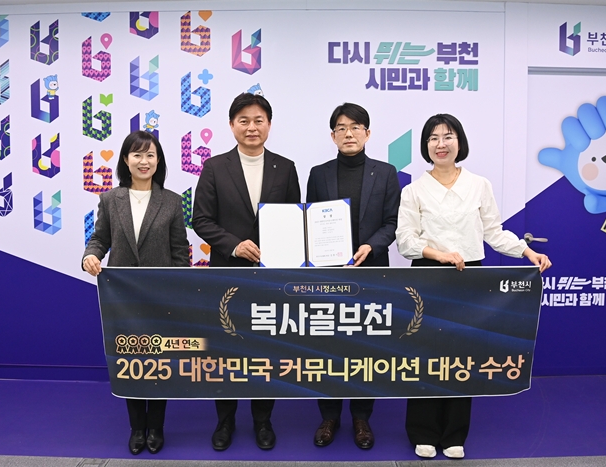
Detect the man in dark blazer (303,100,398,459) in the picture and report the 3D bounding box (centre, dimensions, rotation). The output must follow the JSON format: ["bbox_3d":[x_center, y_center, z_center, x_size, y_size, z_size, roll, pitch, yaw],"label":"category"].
[{"bbox_3d":[0.253,0.185,2.386,0.477,1.708,0.416,1,3,3],"label":"man in dark blazer"}]

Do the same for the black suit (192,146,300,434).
[{"bbox_3d":[-0.296,0.268,2.400,0.528,1.433,0.406,0,3,-4],"label":"black suit"}]

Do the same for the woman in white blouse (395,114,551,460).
[{"bbox_3d":[0.797,0.233,2.276,0.680,1.631,0.426,1,3,10],"label":"woman in white blouse"}]

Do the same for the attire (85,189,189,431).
[{"bbox_3d":[-0.801,0.358,2.344,0.467,1.229,0.376,0,3,-11],"label":"attire"}]

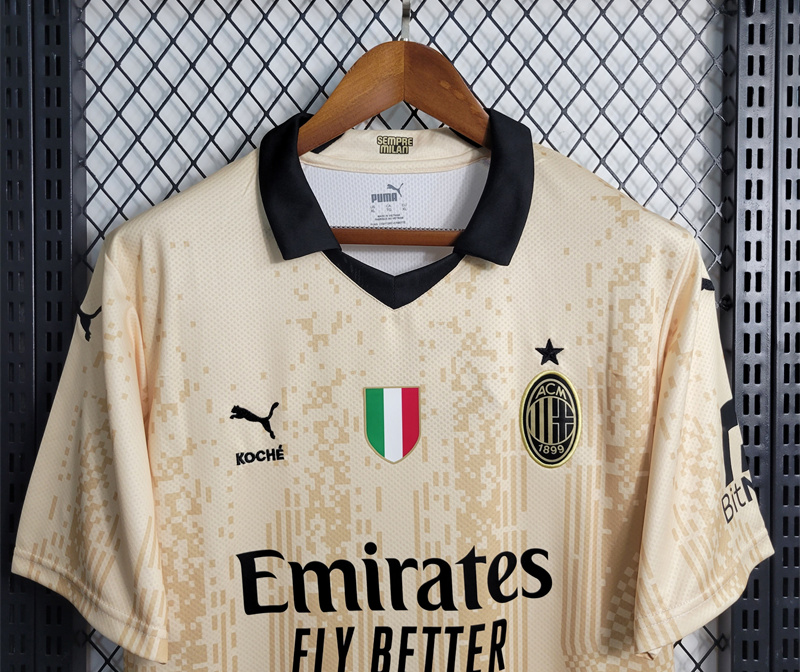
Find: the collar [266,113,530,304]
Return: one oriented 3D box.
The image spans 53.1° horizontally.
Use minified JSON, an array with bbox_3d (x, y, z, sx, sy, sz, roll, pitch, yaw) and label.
[{"bbox_3d":[-0.003,-0.119,0.760,0.257,0.190,0.110,0,2,0],"label":"collar"}]

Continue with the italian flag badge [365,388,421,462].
[{"bbox_3d":[-0.007,0.078,0.710,0.051,0.068,0.004,-1,-5,0],"label":"italian flag badge"}]

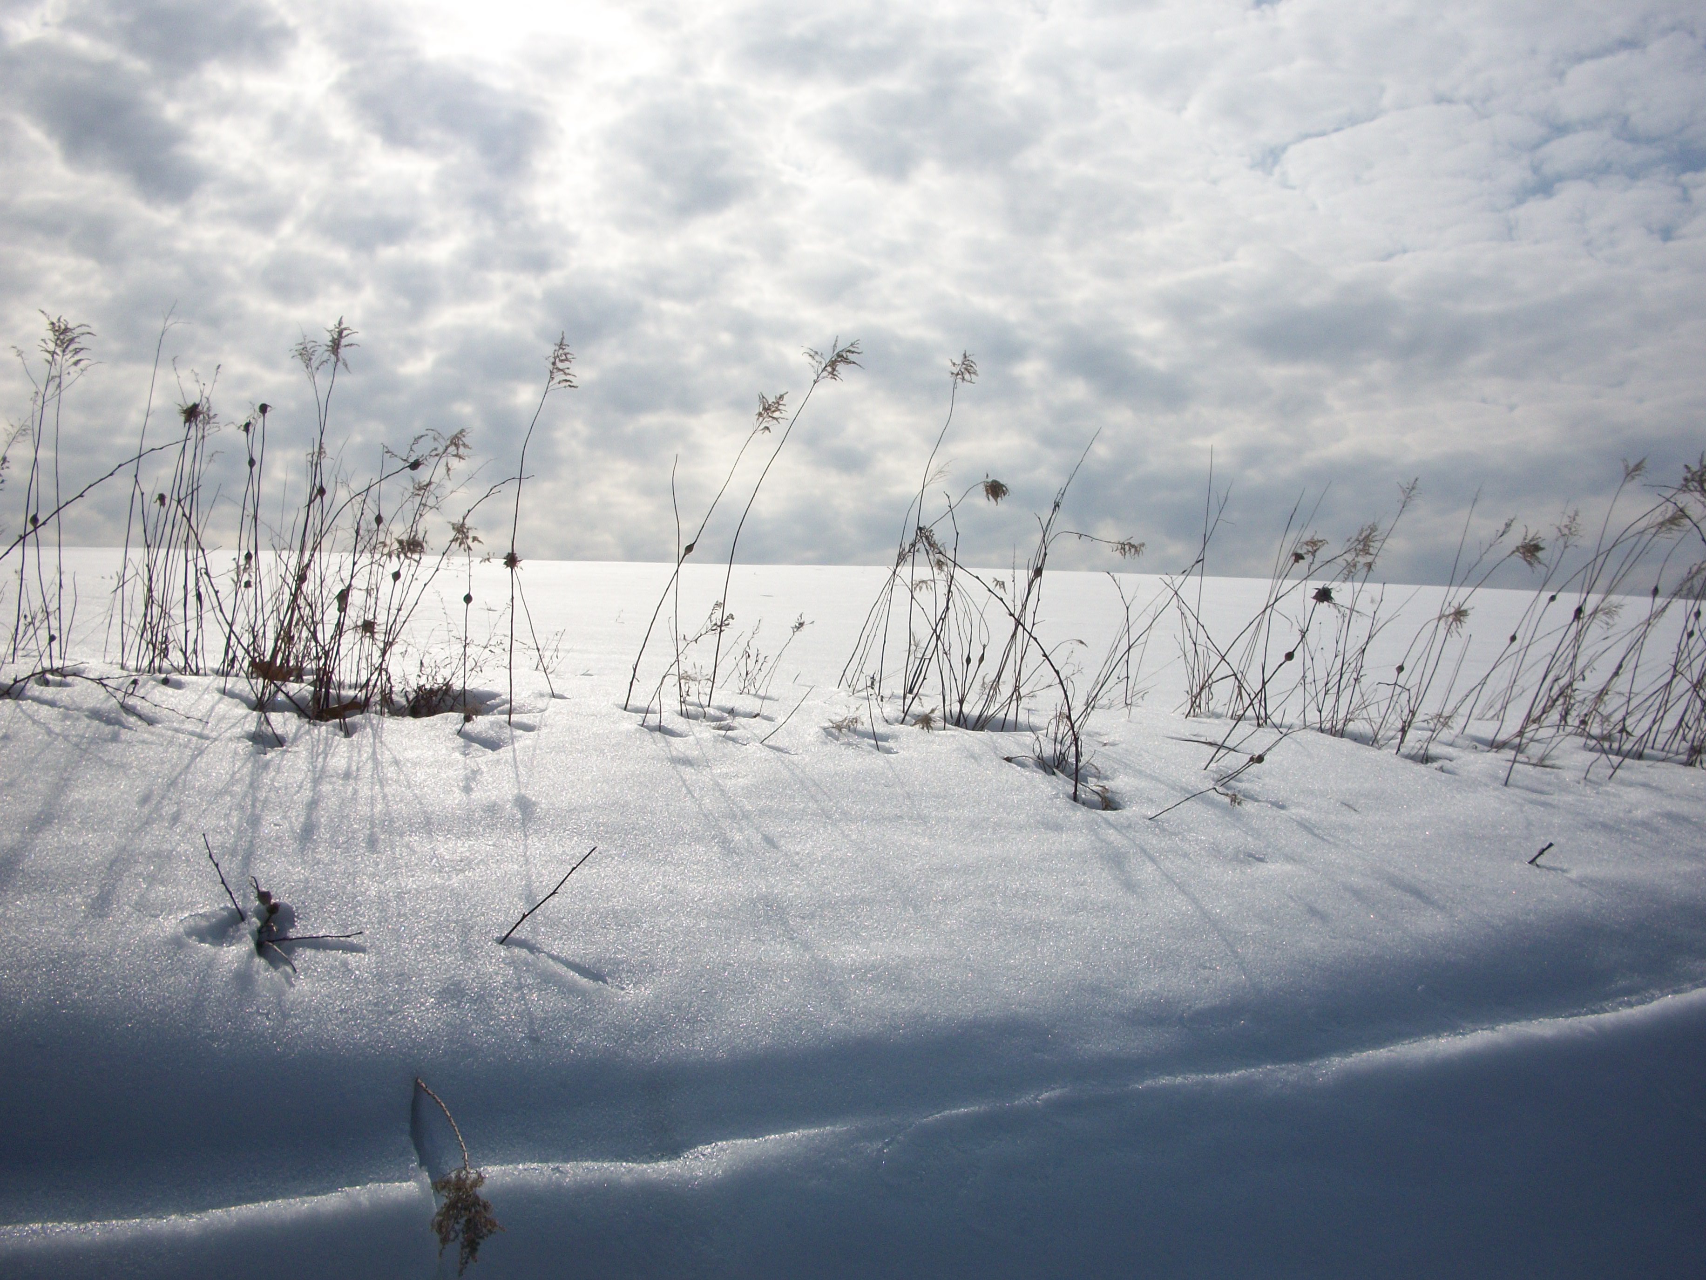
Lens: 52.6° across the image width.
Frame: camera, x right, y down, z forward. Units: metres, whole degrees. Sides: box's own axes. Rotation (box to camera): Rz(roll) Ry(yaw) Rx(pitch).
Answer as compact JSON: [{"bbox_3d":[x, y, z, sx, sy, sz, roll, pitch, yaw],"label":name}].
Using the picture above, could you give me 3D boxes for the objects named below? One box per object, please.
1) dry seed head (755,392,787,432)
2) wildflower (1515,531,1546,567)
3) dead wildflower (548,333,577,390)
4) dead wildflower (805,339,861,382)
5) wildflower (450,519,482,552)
[{"bbox_3d":[-0.193,-0.535,4.050,0.075,0.091,0.070,1,1,0],"label":"dry seed head"},{"bbox_3d":[1.649,-0.222,4.200,0.075,0.091,0.070,1,1,0],"label":"wildflower"},{"bbox_3d":[-0.657,-0.628,3.900,0.063,0.127,0.065,1,1,0],"label":"dead wildflower"},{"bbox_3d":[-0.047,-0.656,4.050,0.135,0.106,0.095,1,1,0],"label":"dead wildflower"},{"bbox_3d":[-0.899,-0.241,4.000,0.077,0.077,0.070,1,1,0],"label":"wildflower"}]

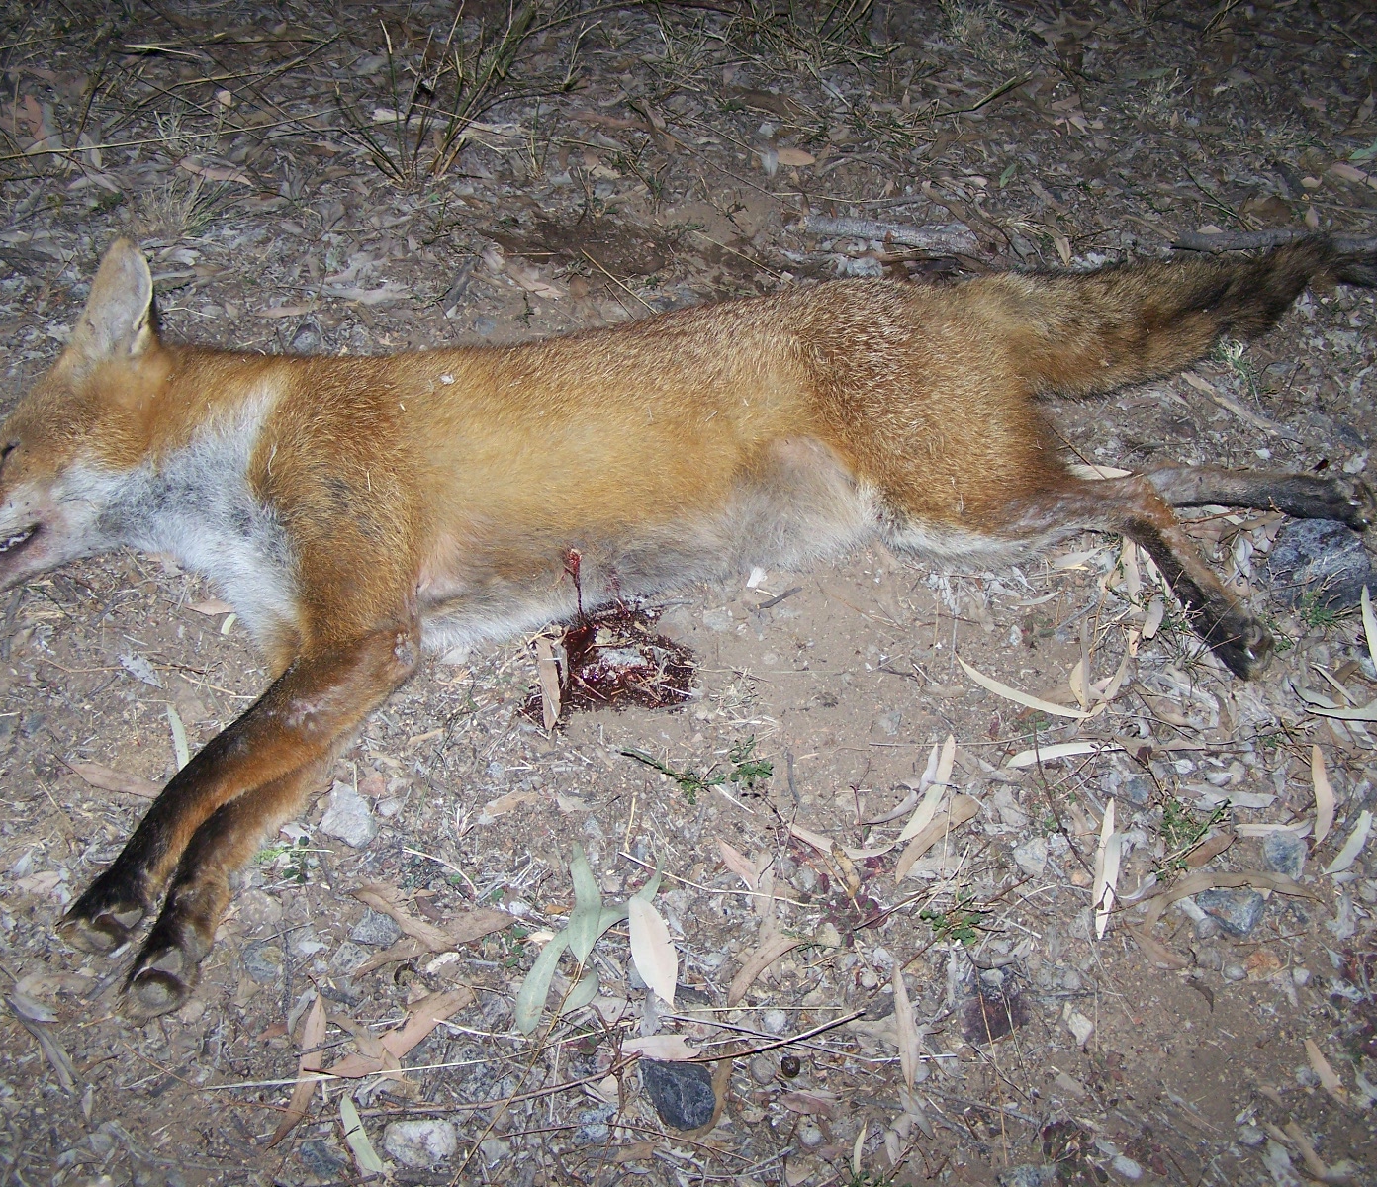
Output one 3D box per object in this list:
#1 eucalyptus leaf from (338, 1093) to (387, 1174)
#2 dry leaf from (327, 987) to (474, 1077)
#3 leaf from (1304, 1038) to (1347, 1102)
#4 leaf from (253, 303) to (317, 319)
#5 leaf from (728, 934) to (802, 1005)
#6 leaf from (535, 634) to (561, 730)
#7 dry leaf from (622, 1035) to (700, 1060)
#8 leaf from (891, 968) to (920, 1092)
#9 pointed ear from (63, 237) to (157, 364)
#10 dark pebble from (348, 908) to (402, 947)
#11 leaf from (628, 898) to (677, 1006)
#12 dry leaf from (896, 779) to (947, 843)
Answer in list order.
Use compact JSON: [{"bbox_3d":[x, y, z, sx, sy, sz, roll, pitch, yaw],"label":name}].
[{"bbox_3d":[-0.167,0.275,0.886,0.011,0.006,0.045,-26,58,-18],"label":"eucalyptus leaf"},{"bbox_3d":[-0.152,0.231,0.916,0.087,0.010,0.020,-27,58,-18],"label":"dry leaf"},{"bbox_3d":[0.332,0.248,0.906,0.010,0.006,0.034,-15,55,-11],"label":"leaf"},{"bbox_3d":[-0.302,-0.213,1.301,0.046,0.007,0.010,-15,52,-12],"label":"leaf"},{"bbox_3d":[0.038,0.203,0.949,0.014,0.009,0.058,36,59,27],"label":"leaf"},{"bbox_3d":[-0.086,0.054,1.047,0.013,0.006,0.067,-6,54,-4],"label":"leaf"},{"bbox_3d":[-0.015,0.238,0.912,0.040,0.007,0.012,1,54,1],"label":"dry leaf"},{"bbox_3d":[0.117,0.232,0.929,0.011,0.010,0.073,-2,50,-1],"label":"leaf"},{"bbox_3d":[-0.370,-0.191,1.111,0.052,0.033,0.080,-10,67,15],"label":"pointed ear"},{"bbox_3d":[-0.171,0.183,0.949,0.028,0.015,0.019,0,54,0],"label":"dark pebble"},{"bbox_3d":[-0.020,0.196,0.950,0.022,0.009,0.073,-16,52,-13],"label":"leaf"},{"bbox_3d":[0.145,0.129,1.047,0.013,0.010,0.062,23,53,19],"label":"dry leaf"}]

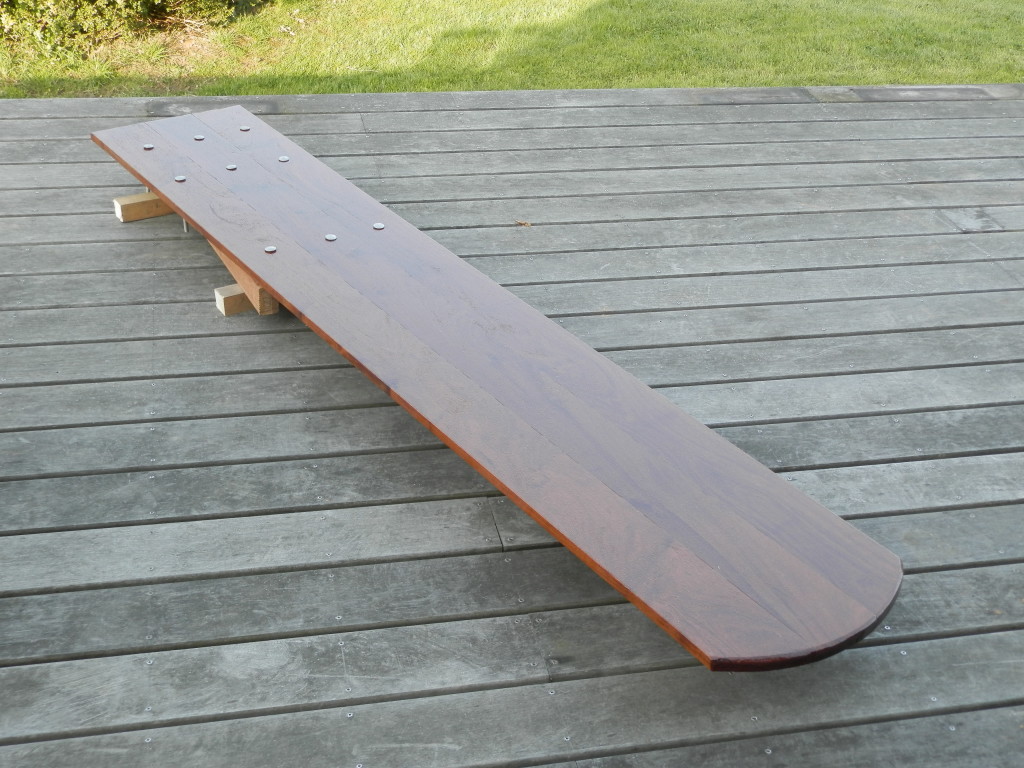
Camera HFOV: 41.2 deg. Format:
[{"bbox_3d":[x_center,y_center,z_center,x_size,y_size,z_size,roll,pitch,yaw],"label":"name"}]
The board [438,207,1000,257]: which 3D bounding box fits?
[{"bbox_3d":[0.559,-0.381,3.476,1.521,0.030,0.142,-4,33,-12],"label":"board"}]

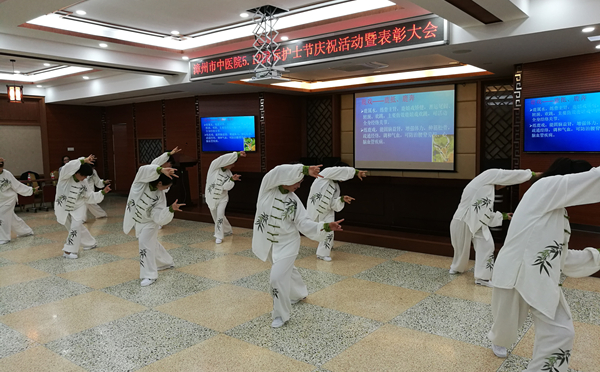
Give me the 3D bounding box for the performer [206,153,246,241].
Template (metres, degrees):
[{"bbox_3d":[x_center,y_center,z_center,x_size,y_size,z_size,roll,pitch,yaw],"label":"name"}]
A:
[{"bbox_3d":[-1.297,0.160,7.754,0.560,1.440,0.620,-3,5,-18],"label":"performer"}]

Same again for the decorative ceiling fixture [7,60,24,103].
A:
[{"bbox_3d":[-6.275,-2.290,10.286,0.280,0.940,0.280,3,7,38],"label":"decorative ceiling fixture"}]

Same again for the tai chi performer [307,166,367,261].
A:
[{"bbox_3d":[0.495,0.331,6.496,0.630,1.260,0.660,-3,6,-25],"label":"tai chi performer"}]

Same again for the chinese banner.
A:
[{"bbox_3d":[-0.100,-2.090,7.496,5.032,0.386,0.100,3,7,38],"label":"chinese banner"}]

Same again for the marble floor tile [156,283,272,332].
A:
[{"bbox_3d":[-0.730,1.179,4.612,1.000,0.020,1.000,3,7,39],"label":"marble floor tile"}]

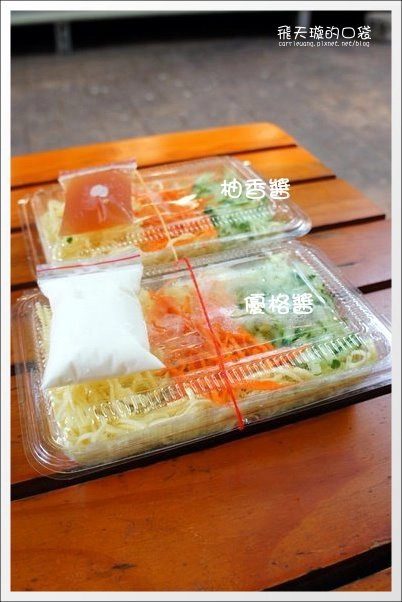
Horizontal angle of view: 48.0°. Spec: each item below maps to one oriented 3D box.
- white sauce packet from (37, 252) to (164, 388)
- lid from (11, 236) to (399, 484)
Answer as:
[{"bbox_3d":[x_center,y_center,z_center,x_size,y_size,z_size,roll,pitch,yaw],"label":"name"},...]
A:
[{"bbox_3d":[-0.057,0.002,0.246,0.065,0.018,0.093,-12,42,-13],"label":"white sauce packet"},{"bbox_3d":[0.003,0.020,0.270,0.210,0.043,0.137,-12,42,-13],"label":"lid"}]

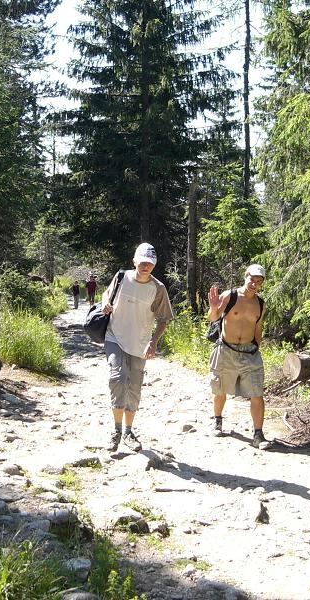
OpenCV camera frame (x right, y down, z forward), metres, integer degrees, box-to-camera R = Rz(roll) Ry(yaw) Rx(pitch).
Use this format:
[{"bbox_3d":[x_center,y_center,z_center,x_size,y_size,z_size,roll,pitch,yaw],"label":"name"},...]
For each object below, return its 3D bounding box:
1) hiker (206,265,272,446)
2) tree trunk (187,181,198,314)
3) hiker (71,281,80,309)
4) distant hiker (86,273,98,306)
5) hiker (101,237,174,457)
[{"bbox_3d":[0.779,0.512,8.100,0.590,1.680,0.520,0,0,-10],"label":"hiker"},{"bbox_3d":[0.961,-1.294,22.500,0.270,3.600,0.270,0,0,0],"label":"tree trunk"},{"bbox_3d":[-4.255,-0.268,47.000,0.470,1.500,0.400,0,0,-6],"label":"hiker"},{"bbox_3d":[-3.543,-0.614,49.000,0.650,1.740,0.420,0,0,-6],"label":"distant hiker"},{"bbox_3d":[-0.148,0.403,7.450,0.610,1.760,0.500,0,0,-5],"label":"hiker"}]

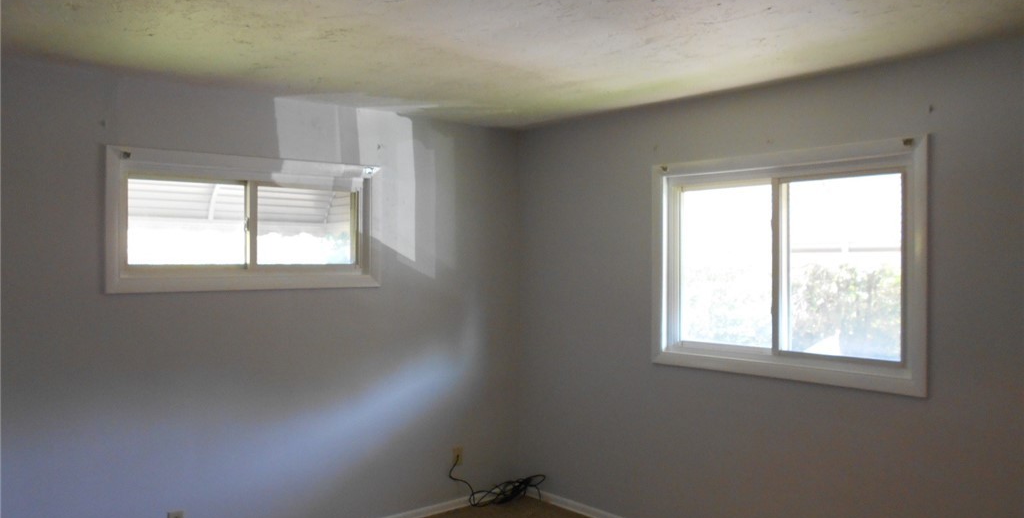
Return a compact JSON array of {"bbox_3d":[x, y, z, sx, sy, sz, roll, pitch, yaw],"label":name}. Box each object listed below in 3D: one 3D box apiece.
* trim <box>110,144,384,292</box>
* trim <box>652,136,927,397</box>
[{"bbox_3d":[-1.288,-0.178,3.907,1.415,0.674,0.070,0,0,-40],"label":"trim"},{"bbox_3d":[1.228,0.029,3.628,0.070,1.065,1.420,0,0,-40],"label":"trim"}]

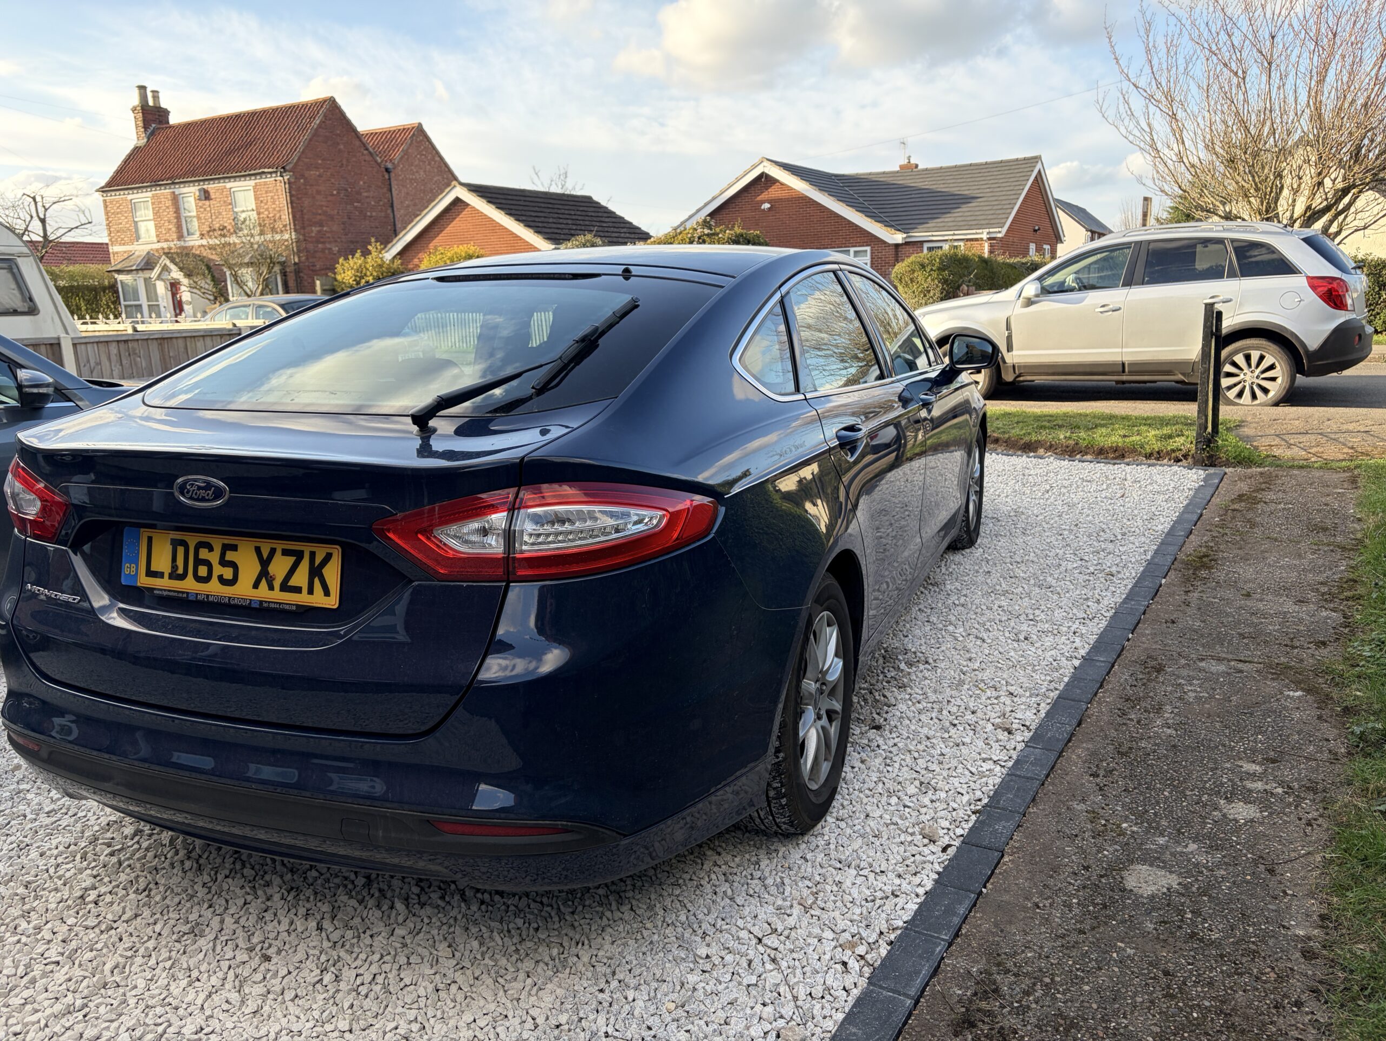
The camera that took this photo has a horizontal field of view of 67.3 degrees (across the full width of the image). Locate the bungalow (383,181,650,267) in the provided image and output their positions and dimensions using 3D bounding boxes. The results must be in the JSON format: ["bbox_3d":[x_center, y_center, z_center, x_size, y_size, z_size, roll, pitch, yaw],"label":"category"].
[{"bbox_3d":[-4.548,-7.388,30.378,5.700,4.320,6.450,4,14,28],"label":"bungalow"}]

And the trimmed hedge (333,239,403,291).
[{"bbox_3d":[-7.617,-5.264,24.978,1.750,2.720,1.500,4,14,28],"label":"trimmed hedge"}]

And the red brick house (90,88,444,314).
[{"bbox_3d":[-13.250,-9.963,33.928,8.400,8.200,8.100,4,15,27],"label":"red brick house"}]

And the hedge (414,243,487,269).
[{"bbox_3d":[-5.657,-5.231,24.808,1.850,2.550,1.450,4,14,28],"label":"hedge"}]

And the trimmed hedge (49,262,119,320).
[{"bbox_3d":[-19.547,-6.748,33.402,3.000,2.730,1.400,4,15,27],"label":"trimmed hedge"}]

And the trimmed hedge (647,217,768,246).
[{"bbox_3d":[0.339,-5.866,25.468,3.300,2.850,2.000,5,15,28],"label":"trimmed hedge"}]

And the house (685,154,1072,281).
[{"bbox_3d":[5.436,-8.922,33.611,11.000,4.950,9.200,5,15,28],"label":"house"}]

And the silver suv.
[{"bbox_3d":[4.453,-2.139,10.934,4.600,1.750,1.870,6,15,30],"label":"silver suv"}]

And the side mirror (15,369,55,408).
[{"bbox_3d":[-2.458,-0.491,3.900,0.185,0.155,0.120,7,16,37],"label":"side mirror"}]

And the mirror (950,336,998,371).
[{"bbox_3d":[1.120,-0.670,4.146,0.200,0.147,0.120,4,14,22],"label":"mirror"}]

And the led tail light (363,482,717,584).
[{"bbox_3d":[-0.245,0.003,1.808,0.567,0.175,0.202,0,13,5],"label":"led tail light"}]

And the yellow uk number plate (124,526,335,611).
[{"bbox_3d":[-0.858,0.084,1.915,0.520,0.111,0.014,4,1,22],"label":"yellow uk number plate"}]

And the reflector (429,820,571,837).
[{"bbox_3d":[-0.324,0.521,1.758,0.240,0.030,0.035,-1,13,2],"label":"reflector"}]

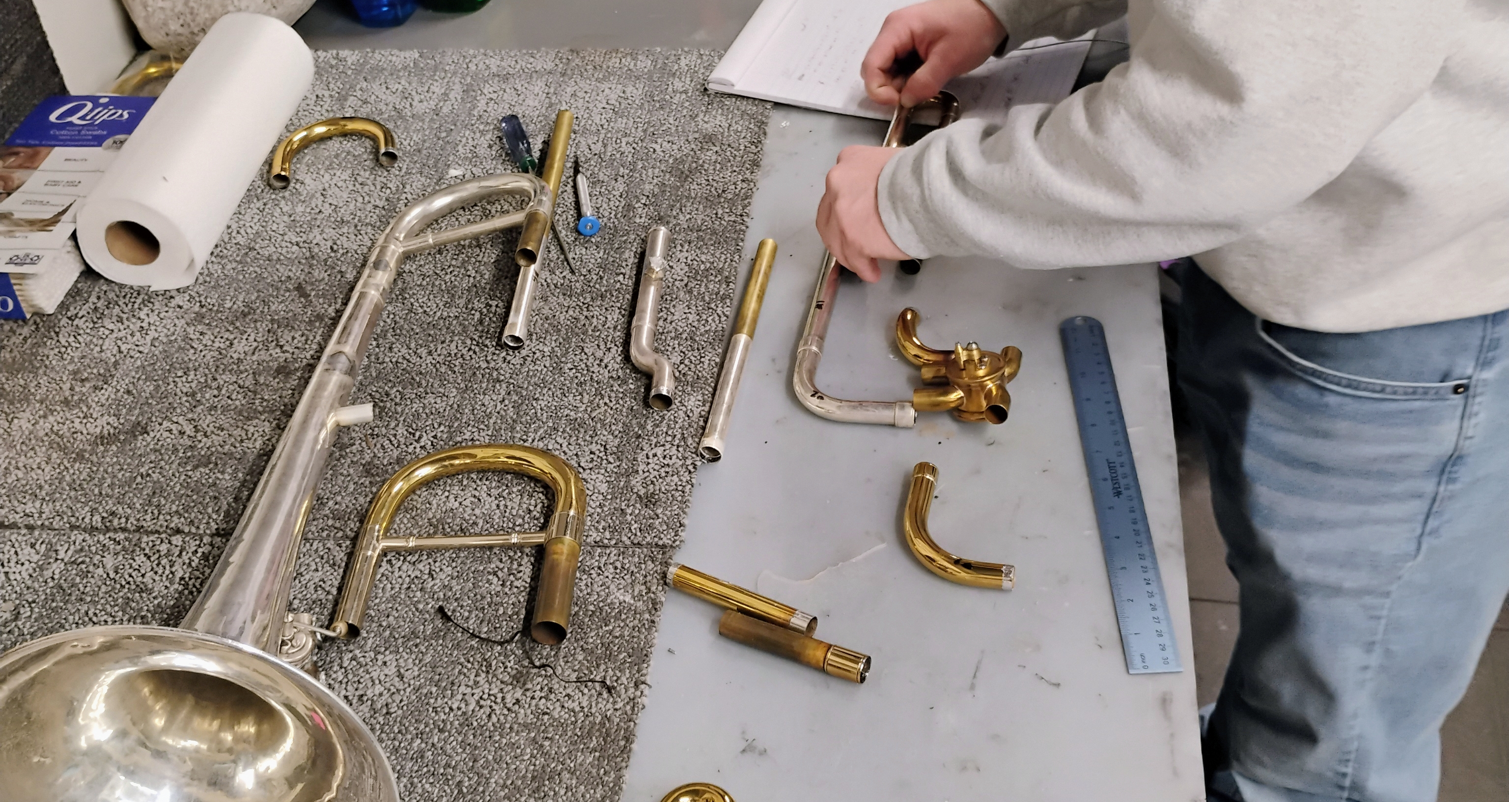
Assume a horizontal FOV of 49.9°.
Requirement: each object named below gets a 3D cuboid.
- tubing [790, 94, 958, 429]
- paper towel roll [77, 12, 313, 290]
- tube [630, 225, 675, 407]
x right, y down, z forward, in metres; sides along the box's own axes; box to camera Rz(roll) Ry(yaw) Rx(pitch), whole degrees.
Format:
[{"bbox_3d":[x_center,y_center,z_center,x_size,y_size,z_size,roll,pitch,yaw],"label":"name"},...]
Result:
[{"bbox_3d":[0.095,-0.124,1.216,0.090,0.023,0.412,3,42,10],"label":"tubing"},{"bbox_3d":[-0.448,-0.207,1.321,0.093,0.093,0.277,1,42,9],"label":"paper towel roll"},{"bbox_3d":[-0.074,-0.063,1.167,0.030,0.017,0.213,-6,41,1],"label":"tube"}]

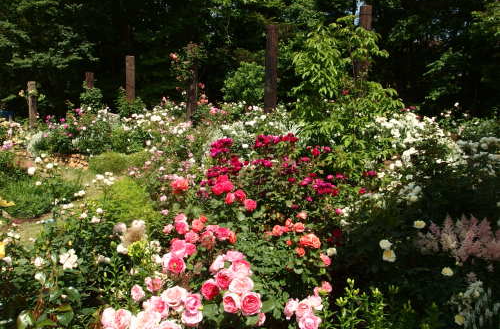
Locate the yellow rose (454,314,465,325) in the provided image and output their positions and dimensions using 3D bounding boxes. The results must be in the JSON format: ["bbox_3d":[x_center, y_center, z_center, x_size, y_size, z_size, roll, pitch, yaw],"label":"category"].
[{"bbox_3d":[1.013,0.750,1.950,0.050,0.056,0.050,2,8,17],"label":"yellow rose"}]

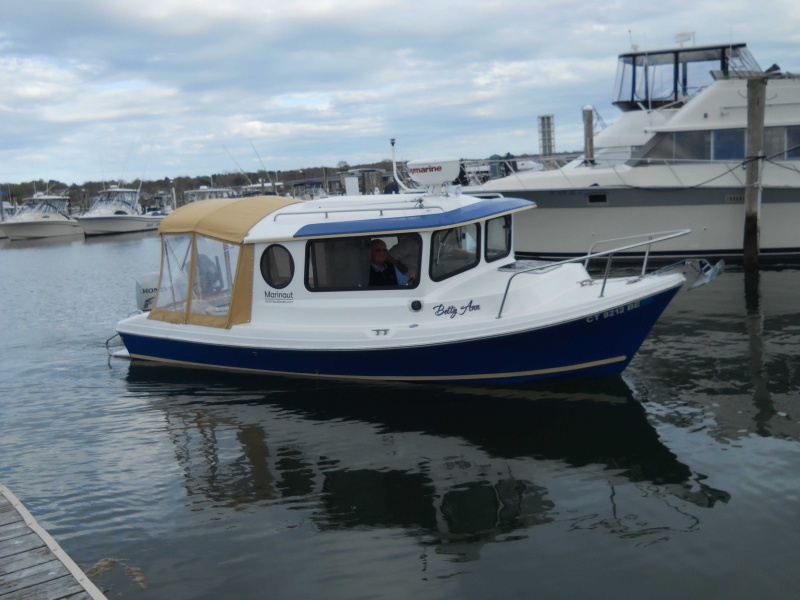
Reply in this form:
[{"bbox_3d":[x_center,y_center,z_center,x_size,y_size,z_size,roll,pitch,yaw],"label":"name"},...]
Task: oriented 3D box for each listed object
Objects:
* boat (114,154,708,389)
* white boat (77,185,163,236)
[{"bbox_3d":[-0.342,-0.293,9.302,7.350,2.420,2.500,1,10,32],"label":"boat"},{"bbox_3d":[-15.980,-5.489,51.405,2.700,3.050,7.600,3,11,42],"label":"white boat"}]

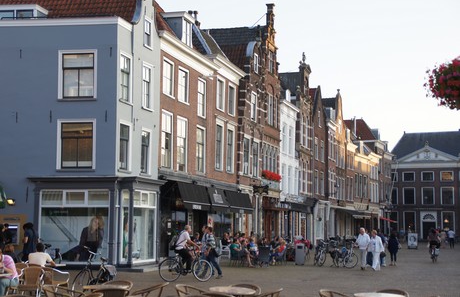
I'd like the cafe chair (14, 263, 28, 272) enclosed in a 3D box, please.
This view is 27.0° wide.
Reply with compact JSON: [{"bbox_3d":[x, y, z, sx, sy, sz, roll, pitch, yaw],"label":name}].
[{"bbox_3d":[-5.614,3.467,25.700,0.570,0.760,0.580,-2,-5,21],"label":"cafe chair"}]

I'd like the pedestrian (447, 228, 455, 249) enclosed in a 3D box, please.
[{"bbox_3d":[19.387,7.954,84.000,0.520,1.770,0.400,0,-5,3],"label":"pedestrian"}]

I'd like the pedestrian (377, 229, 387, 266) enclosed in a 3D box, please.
[{"bbox_3d":[7.093,4.677,45.000,0.500,1.750,0.420,1,-5,-11],"label":"pedestrian"}]

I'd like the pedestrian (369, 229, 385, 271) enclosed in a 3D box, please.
[{"bbox_3d":[5.980,4.162,39.000,0.600,1.680,0.450,-2,-5,22],"label":"pedestrian"}]

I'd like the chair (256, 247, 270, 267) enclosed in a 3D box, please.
[{"bbox_3d":[1.491,4.805,42.200,0.570,0.910,0.620,0,-5,0],"label":"chair"}]

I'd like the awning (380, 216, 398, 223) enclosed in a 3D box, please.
[{"bbox_3d":[17.451,7.825,105.000,1.400,0.650,3.500,-1,-5,17],"label":"awning"}]

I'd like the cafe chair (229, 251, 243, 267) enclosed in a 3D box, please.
[{"bbox_3d":[0.291,4.872,42.800,0.620,0.870,0.580,2,-5,-25],"label":"cafe chair"}]

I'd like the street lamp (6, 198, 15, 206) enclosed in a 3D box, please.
[{"bbox_3d":[-8.455,2.083,36.900,0.300,0.300,0.220,-1,-5,14],"label":"street lamp"}]

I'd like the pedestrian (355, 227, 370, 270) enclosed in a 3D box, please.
[{"bbox_3d":[5.540,4.203,40.000,0.620,1.770,0.450,0,-5,6],"label":"pedestrian"}]

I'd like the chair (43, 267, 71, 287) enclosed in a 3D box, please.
[{"bbox_3d":[-4.122,3.212,22.600,0.580,0.760,0.570,2,-5,-25],"label":"chair"}]

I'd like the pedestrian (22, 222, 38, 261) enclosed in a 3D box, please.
[{"bbox_3d":[-7.395,3.707,35.500,0.460,1.800,0.500,-2,-5,21],"label":"pedestrian"}]

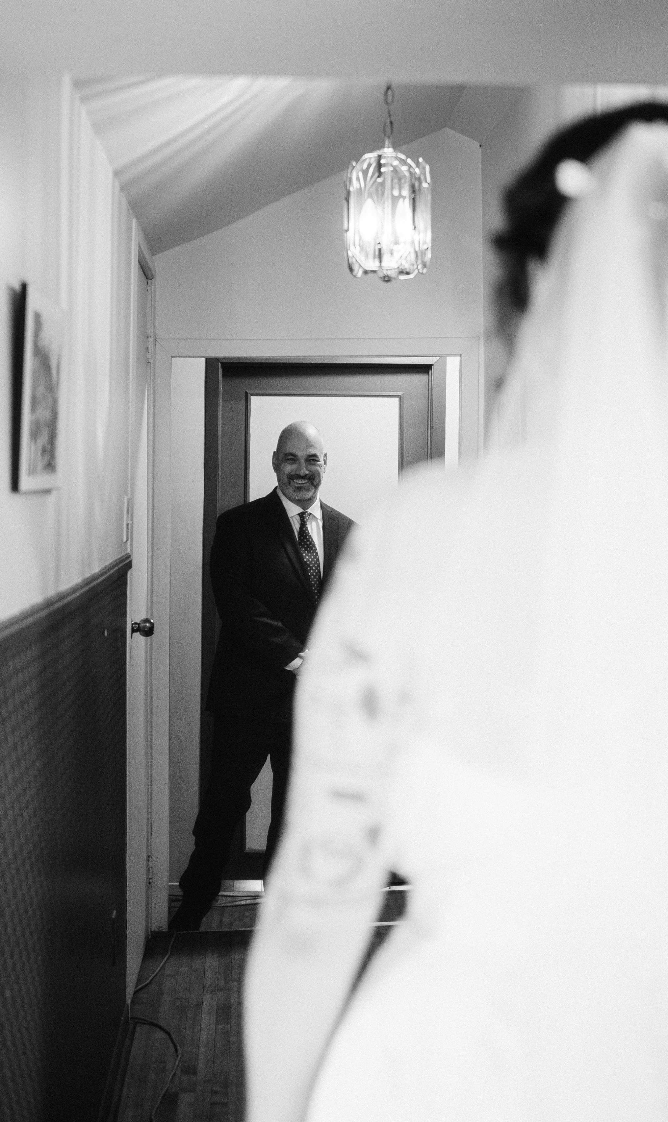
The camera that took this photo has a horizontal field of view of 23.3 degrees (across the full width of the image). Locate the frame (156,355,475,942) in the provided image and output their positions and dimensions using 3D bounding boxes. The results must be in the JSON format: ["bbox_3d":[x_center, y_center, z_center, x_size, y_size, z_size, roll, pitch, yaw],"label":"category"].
[{"bbox_3d":[-0.057,0.233,5.191,1.028,1.874,0.130,0,2,-3],"label":"frame"}]

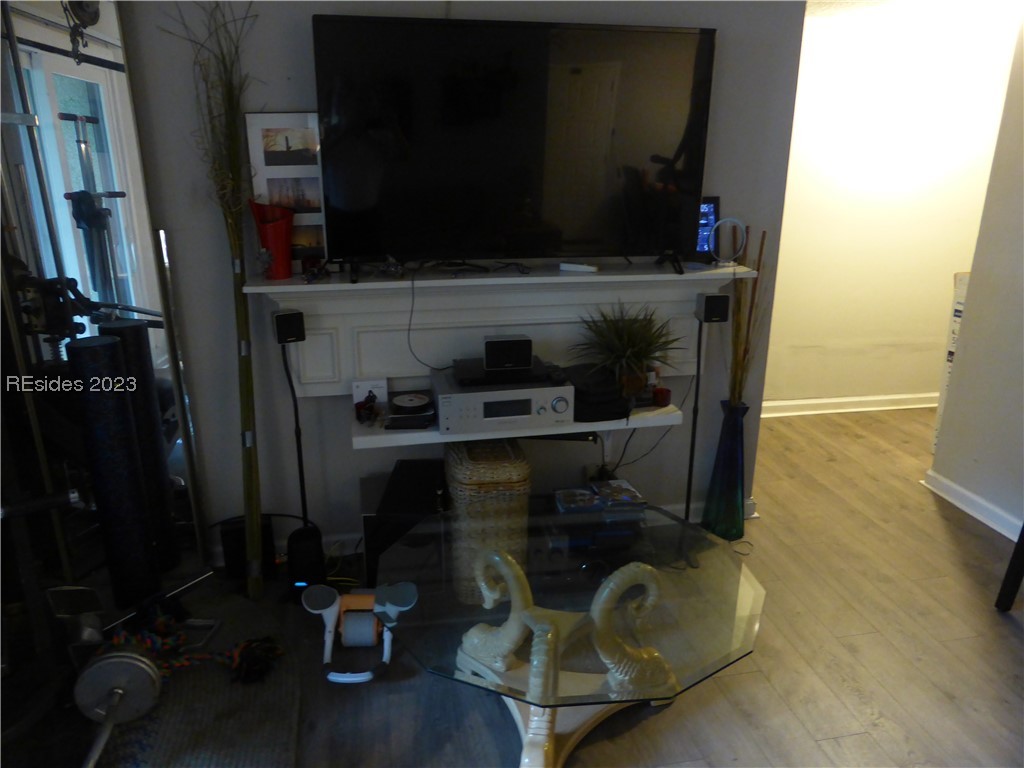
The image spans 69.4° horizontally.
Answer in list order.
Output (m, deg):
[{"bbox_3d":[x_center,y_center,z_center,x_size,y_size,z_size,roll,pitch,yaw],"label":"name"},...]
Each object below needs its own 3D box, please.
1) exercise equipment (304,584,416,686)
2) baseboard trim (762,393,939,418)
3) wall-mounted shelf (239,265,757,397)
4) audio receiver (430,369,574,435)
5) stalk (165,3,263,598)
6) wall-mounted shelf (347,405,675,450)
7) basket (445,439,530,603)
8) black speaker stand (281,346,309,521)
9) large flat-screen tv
[{"bbox_3d":[-0.449,0.721,2.209,0.325,0.175,0.290,0,17,0],"label":"exercise equipment"},{"bbox_3d":[2.007,0.118,4.335,1.220,0.087,0.018,-3,17,-10],"label":"baseboard trim"},{"bbox_3d":[-0.008,-0.166,2.502,1.635,0.420,0.260,-3,17,-10],"label":"wall-mounted shelf"},{"bbox_3d":[-0.041,0.040,2.505,0.435,0.138,0.315,-3,17,-10],"label":"audio receiver"},{"bbox_3d":[-0.843,-0.185,2.322,0.270,1.840,0.250,-3,17,-10],"label":"stalk"},{"bbox_3d":[0.013,0.111,2.580,1.105,0.042,0.285,-3,17,-10],"label":"wall-mounted shelf"},{"bbox_3d":[-0.095,0.442,2.565,0.265,0.500,0.340,-3,17,-10],"label":"basket"},{"bbox_3d":[-0.702,0.176,2.396,0.045,0.630,0.040,-3,17,-10],"label":"black speaker stand"},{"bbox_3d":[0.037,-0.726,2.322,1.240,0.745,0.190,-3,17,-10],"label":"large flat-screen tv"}]

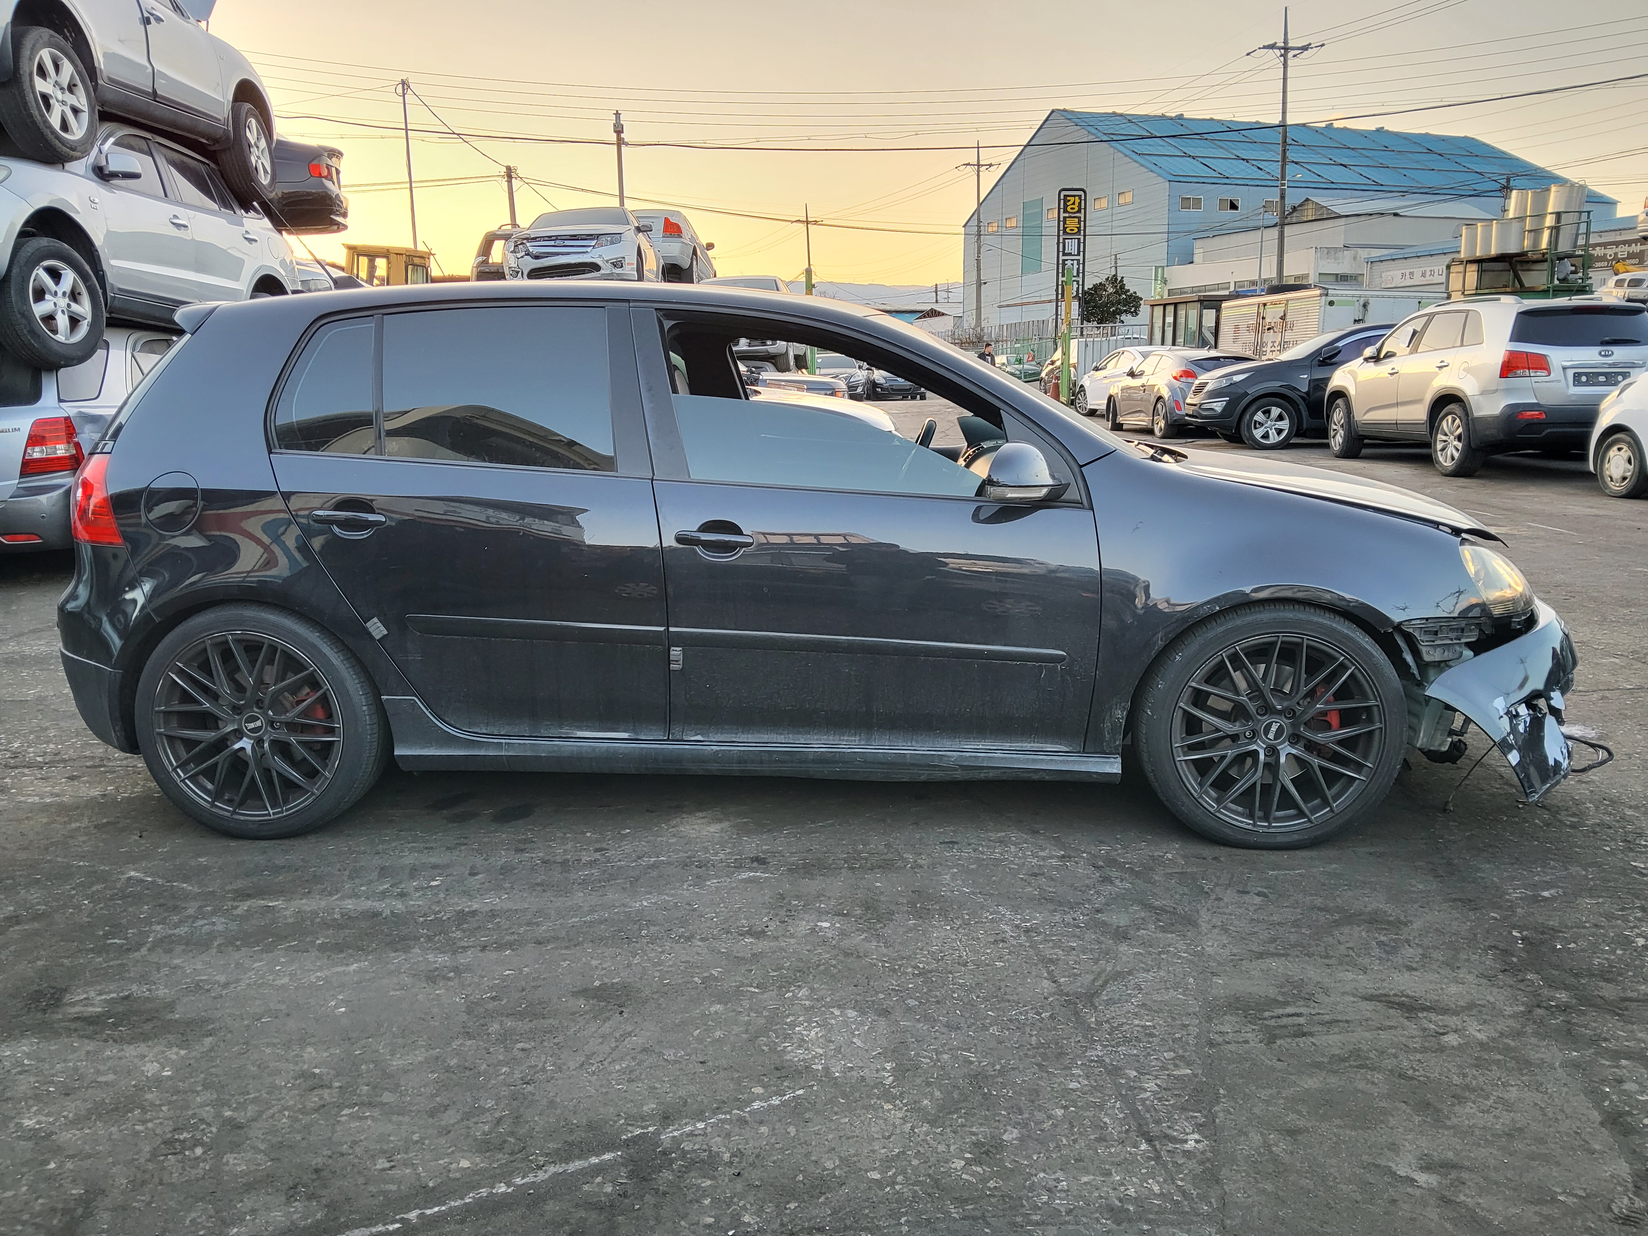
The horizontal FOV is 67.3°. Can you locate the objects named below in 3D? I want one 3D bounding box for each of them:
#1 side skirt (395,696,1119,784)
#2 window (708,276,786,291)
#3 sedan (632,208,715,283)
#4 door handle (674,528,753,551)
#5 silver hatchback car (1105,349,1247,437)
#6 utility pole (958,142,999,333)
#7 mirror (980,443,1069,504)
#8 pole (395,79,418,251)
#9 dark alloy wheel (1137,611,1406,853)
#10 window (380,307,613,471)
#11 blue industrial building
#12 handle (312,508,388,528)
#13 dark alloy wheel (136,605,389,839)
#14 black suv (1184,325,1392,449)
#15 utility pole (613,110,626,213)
[{"bbox_3d":[-0.187,0.291,3.158,1.860,0.215,0.120,0,12,5],"label":"side skirt"},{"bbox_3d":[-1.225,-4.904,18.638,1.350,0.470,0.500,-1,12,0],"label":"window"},{"bbox_3d":[-3.027,-6.569,22.316,1.830,1.430,4.760,-1,11,1],"label":"sedan"},{"bbox_3d":[-0.264,-0.188,2.981,0.190,0.040,0.050,0,12,4],"label":"door handle"},{"bbox_3d":[6.264,-3.925,21.415,1.800,1.410,4.230,-2,11,-2],"label":"silver hatchback car"},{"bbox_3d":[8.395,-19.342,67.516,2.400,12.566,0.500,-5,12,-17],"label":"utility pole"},{"bbox_3d":[0.463,-0.338,2.859,0.175,0.140,0.220,0,12,4],"label":"mirror"},{"bbox_3d":[-13.330,-12.070,40.400,0.250,10.300,0.250,-1,12,0],"label":"pole"},{"bbox_3d":[1.105,0.260,3.091,0.630,0.630,0.230,0,12,4],"label":"dark alloy wheel"},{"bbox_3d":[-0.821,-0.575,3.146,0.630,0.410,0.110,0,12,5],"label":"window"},{"bbox_3d":[34.780,-28.420,95.960,39.600,18.400,26.700,-5,12,-21],"label":"blue industrial building"},{"bbox_3d":[-1.162,-0.243,3.033,0.187,0.040,0.050,0,12,4],"label":"handle"},{"bbox_3d":[-1.472,0.256,3.315,0.640,0.640,0.240,0,12,5],"label":"dark alloy wheel"},{"bbox_3d":[6.938,-3.170,16.546,4.440,1.640,1.855,-2,12,-3],"label":"black suv"},{"bbox_3d":[-7.102,-12.857,44.283,0.380,9.921,0.380,-1,12,0],"label":"utility pole"}]

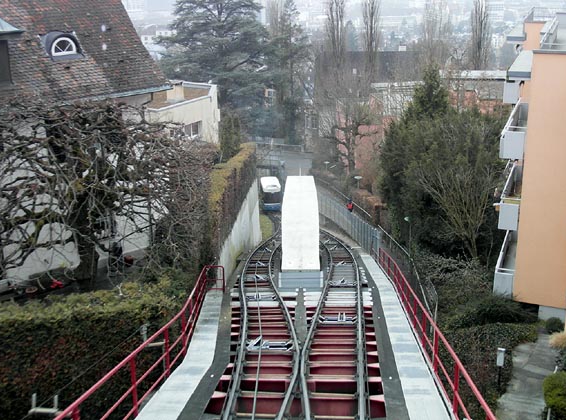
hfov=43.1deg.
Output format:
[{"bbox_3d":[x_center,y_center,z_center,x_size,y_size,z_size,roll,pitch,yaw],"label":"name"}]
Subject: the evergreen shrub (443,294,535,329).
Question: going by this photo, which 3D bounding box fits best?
[{"bbox_3d":[7.550,3.750,25.800,3.050,1.200,2.100,5,18,17],"label":"evergreen shrub"}]

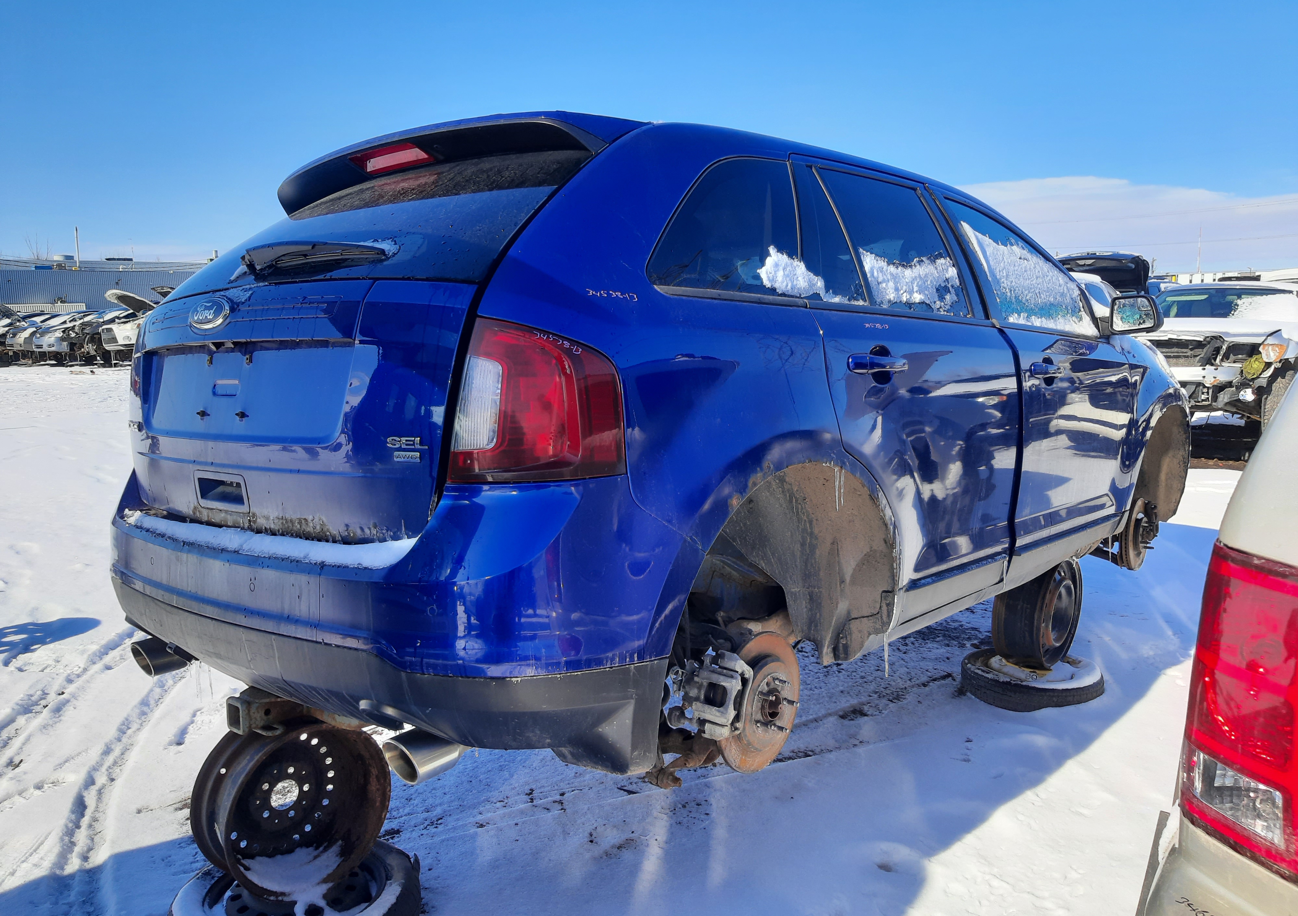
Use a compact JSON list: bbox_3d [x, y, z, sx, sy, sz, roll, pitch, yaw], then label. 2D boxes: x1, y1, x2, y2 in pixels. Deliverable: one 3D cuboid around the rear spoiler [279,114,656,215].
[{"bbox_3d":[-0.526,-0.752,2.480,1.280,0.190,0.380,3,7,41],"label":"rear spoiler"}]

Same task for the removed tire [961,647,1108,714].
[{"bbox_3d":[1.528,0.878,3.880,0.540,0.120,0.540,-1,7,0],"label":"removed tire"}]

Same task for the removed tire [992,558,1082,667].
[{"bbox_3d":[1.493,0.574,3.736,0.185,0.430,0.430,10,12,41],"label":"removed tire"}]

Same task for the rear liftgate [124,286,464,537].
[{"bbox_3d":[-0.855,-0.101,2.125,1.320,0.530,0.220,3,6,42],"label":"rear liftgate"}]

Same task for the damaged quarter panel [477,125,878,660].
[{"bbox_3d":[0.096,-0.203,2.025,0.340,1.130,1.060,3,7,41],"label":"damaged quarter panel"}]

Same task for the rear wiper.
[{"bbox_3d":[-0.689,-0.405,1.983,0.460,0.065,0.075,2,6,35],"label":"rear wiper"}]

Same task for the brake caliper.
[{"bbox_3d":[0.131,0.527,2.119,0.168,0.173,0.115,3,7,41],"label":"brake caliper"}]

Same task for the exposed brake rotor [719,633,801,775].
[{"bbox_3d":[0.263,0.549,2.193,0.065,0.316,0.316,3,7,41],"label":"exposed brake rotor"}]

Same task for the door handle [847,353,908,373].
[{"bbox_3d":[0.528,-0.215,2.251,0.048,0.047,0.265,3,6,42],"label":"door handle"}]

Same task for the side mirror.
[{"bbox_3d":[1.775,-0.518,3.534,0.200,0.150,0.120,3,6,42],"label":"side mirror"}]

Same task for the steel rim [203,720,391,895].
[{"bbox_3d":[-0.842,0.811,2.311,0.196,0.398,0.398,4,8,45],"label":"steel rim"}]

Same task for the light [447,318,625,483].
[{"bbox_3d":[-0.195,-0.103,1.677,0.280,0.285,0.210,3,6,42],"label":"light"}]

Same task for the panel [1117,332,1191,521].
[{"bbox_3d":[2.100,-0.143,4.208,0.240,0.740,1.080,3,7,41],"label":"panel"}]

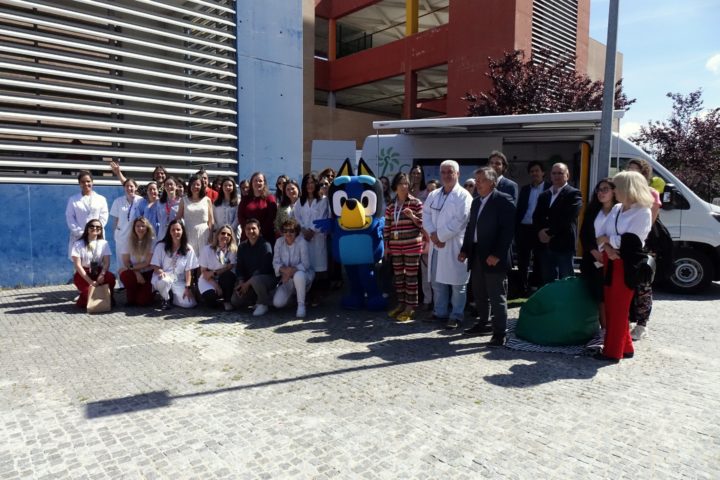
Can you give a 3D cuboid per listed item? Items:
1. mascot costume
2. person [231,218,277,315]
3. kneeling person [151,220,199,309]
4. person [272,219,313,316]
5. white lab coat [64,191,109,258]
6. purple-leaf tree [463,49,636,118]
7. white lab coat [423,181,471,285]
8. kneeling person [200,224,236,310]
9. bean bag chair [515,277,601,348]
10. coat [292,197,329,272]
[{"bbox_3d":[-0.108,-0.099,6.113,0.900,1.860,0.750,1,5,8],"label":"mascot costume"},{"bbox_3d":[-1.304,0.288,5.875,0.540,1.110,0.780,-1,5,-12],"label":"person"},{"bbox_3d":[-2.368,0.284,6.126,0.570,1.060,0.720,-1,5,-20],"label":"kneeling person"},{"bbox_3d":[-0.793,0.309,5.726,0.500,1.100,0.800,0,5,-5],"label":"person"},{"bbox_3d":[-3.852,-0.178,6.761,0.560,0.990,0.340,-2,5,-27],"label":"white lab coat"},{"bbox_3d":[4.799,-2.213,12.155,4.300,5.150,4.200,0,5,0],"label":"purple-leaf tree"},{"bbox_3d":[0.941,-0.066,5.162,0.500,1.090,0.340,3,5,28],"label":"white lab coat"},{"bbox_3d":[-1.801,0.308,6.068,0.480,1.030,0.720,-1,5,-20],"label":"kneeling person"},{"bbox_3d":[2.027,0.667,4.901,0.850,0.570,0.880,-4,7,-45],"label":"bean bag chair"},{"bbox_3d":[-0.653,-0.067,6.467,0.480,1.030,0.320,0,5,-5],"label":"coat"}]

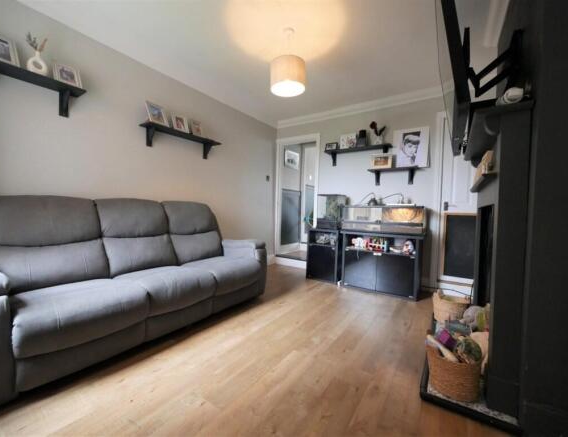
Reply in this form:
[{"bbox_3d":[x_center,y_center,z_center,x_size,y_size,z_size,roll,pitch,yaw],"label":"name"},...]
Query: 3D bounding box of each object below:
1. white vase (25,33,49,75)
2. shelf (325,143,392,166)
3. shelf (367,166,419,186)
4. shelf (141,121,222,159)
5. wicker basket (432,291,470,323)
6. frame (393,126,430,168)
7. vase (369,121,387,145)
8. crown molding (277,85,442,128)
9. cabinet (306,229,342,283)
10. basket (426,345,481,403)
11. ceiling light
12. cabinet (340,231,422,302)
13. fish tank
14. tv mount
[{"bbox_3d":[-1.732,-1.145,1.659,0.079,0.302,0.107,2,2,34],"label":"white vase"},{"bbox_3d":[1.028,-0.868,3.292,0.884,0.188,0.208,2,2,34],"label":"shelf"},{"bbox_3d":[1.433,-0.545,3.102,0.603,0.199,0.167,3,2,34],"label":"shelf"},{"bbox_3d":[-1.097,-0.826,2.626,0.206,0.191,0.879,2,2,34],"label":"shelf"},{"bbox_3d":[1.501,0.790,2.112,0.271,0.245,0.211,3,2,34],"label":"wicker basket"},{"bbox_3d":[1.608,-0.882,2.994,0.382,0.500,0.034,3,-4,34],"label":"frame"},{"bbox_3d":[1.252,-1.129,3.133,0.214,0.350,0.139,2,2,34],"label":"vase"},{"bbox_3d":[0.907,-1.592,3.485,2.509,0.096,0.098,3,2,34],"label":"crown molding"},{"bbox_3d":[0.637,0.522,3.443,0.466,0.722,0.392,3,2,34],"label":"cabinet"},{"bbox_3d":[0.930,0.826,1.296,0.247,0.199,0.247,3,2,34],"label":"basket"},{"bbox_3d":[0.051,-1.350,2.006,0.297,0.490,0.297,1,2,0],"label":"ceiling light"},{"bbox_3d":[1.240,0.546,3.014,0.949,0.731,0.402,3,2,34],"label":"cabinet"},{"bbox_3d":[0.682,-0.089,3.408,0.282,0.483,0.337,2,2,34],"label":"fish tank"},{"bbox_3d":[1.258,-0.923,1.446,0.238,0.366,0.337,2,2,34],"label":"tv mount"}]

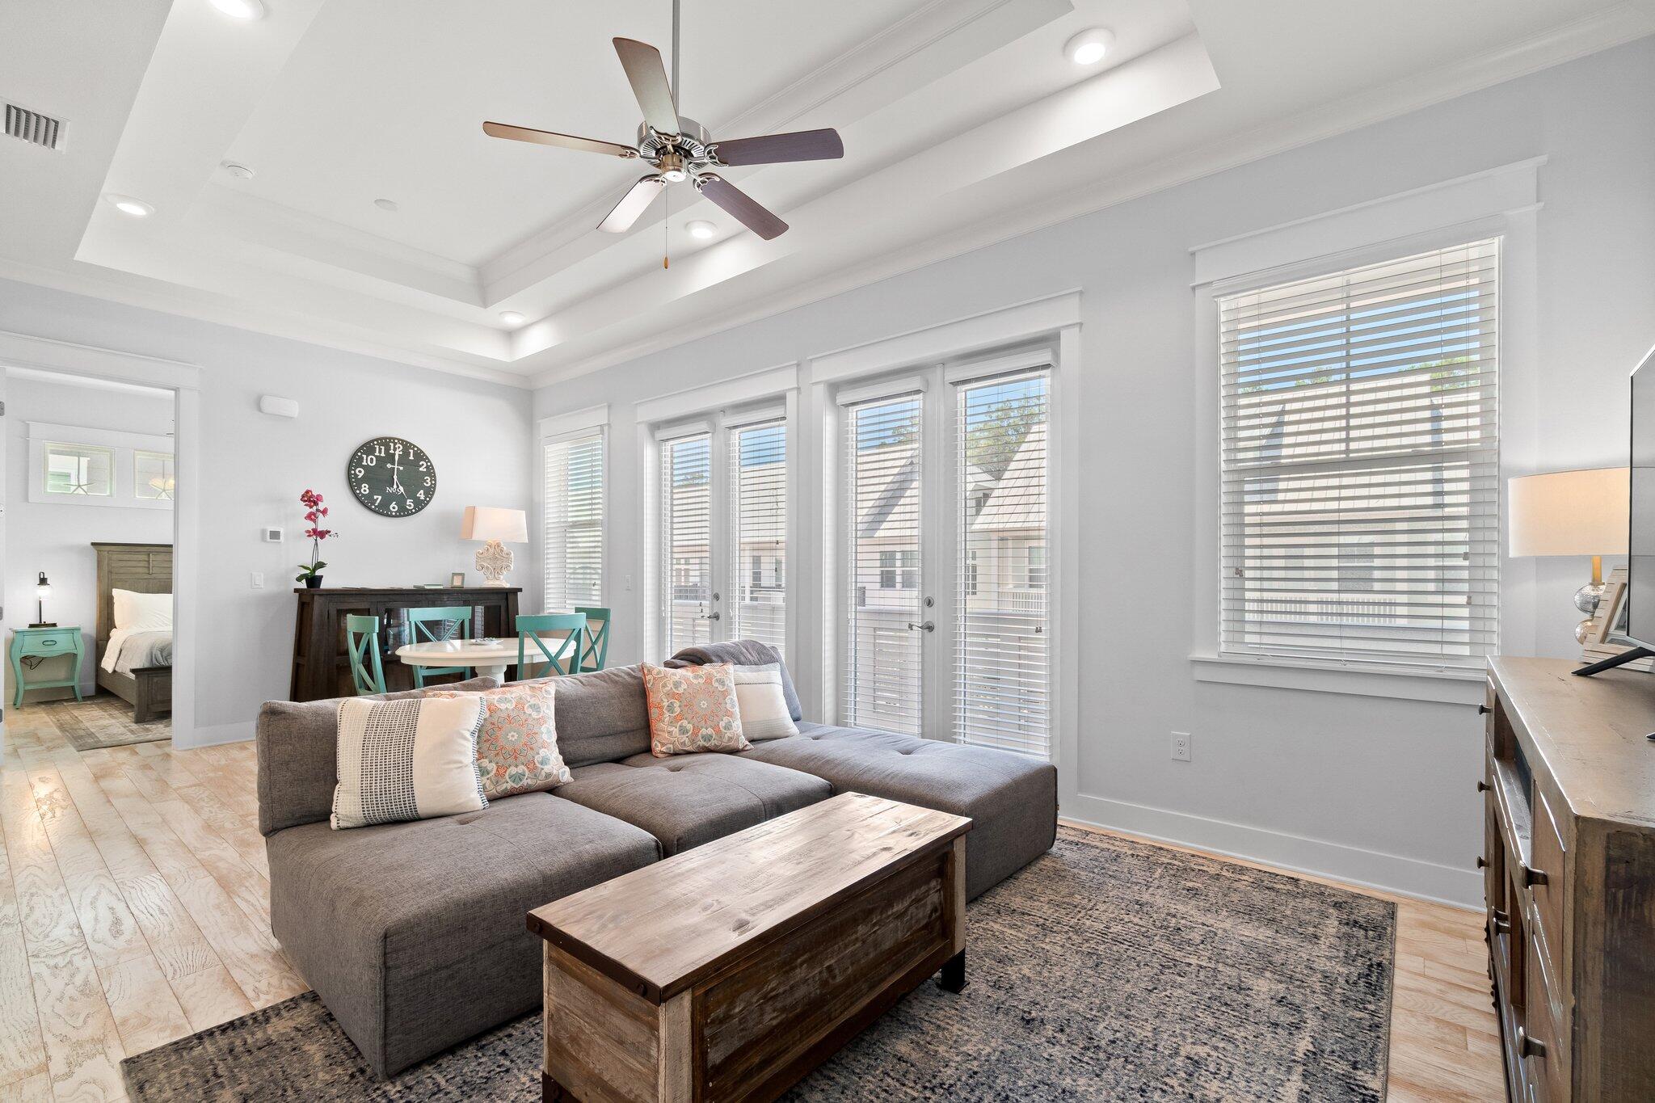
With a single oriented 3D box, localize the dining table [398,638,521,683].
[{"bbox_3d":[-2.232,0.990,4.557,1.070,0.750,1.070,-1,-2,39],"label":"dining table"}]

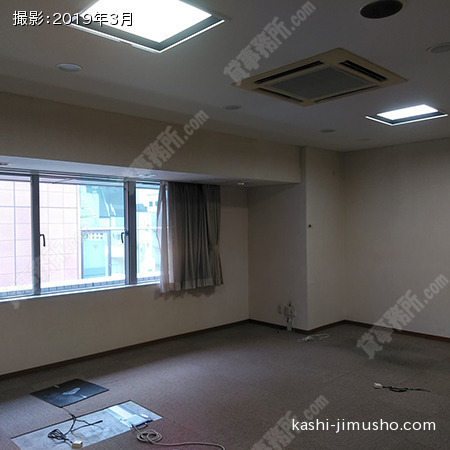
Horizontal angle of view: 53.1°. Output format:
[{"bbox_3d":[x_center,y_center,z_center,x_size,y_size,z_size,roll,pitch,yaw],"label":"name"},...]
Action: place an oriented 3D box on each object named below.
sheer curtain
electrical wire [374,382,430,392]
[{"bbox_3d":[-0.441,0.146,6.113,1.080,1.420,0.150,-1,0,-44],"label":"sheer curtain"},{"bbox_3d":[1.630,1.498,4.145,0.490,0.035,0.120,-1,0,15],"label":"electrical wire"}]

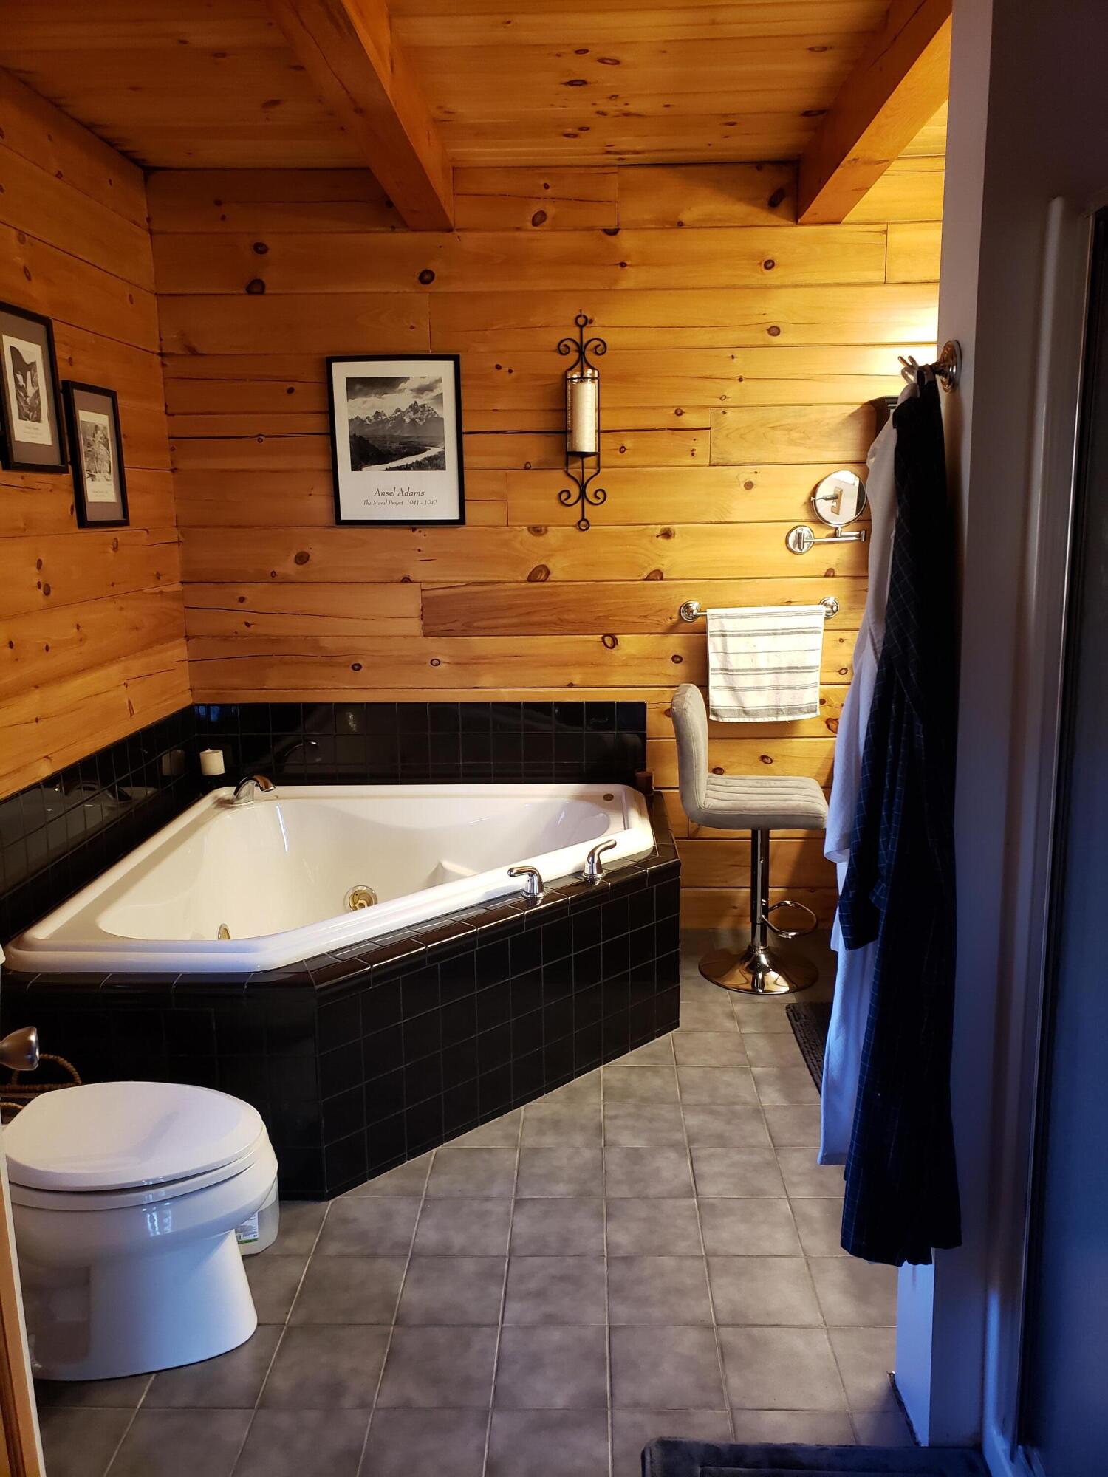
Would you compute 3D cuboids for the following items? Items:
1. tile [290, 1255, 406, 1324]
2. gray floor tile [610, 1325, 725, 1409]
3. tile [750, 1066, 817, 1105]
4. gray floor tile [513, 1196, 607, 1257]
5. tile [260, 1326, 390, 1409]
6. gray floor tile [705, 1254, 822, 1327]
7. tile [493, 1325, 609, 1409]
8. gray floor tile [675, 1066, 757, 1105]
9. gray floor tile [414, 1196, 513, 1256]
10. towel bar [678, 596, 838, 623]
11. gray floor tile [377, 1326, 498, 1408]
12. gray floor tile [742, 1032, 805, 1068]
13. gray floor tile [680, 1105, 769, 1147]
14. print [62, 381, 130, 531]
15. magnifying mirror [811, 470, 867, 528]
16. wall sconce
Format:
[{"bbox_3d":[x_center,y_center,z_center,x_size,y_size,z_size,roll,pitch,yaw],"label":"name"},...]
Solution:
[{"bbox_3d":[-0.397,1.082,2.173,0.197,0.010,0.197,-1,11,2],"label":"tile"},{"bbox_3d":[0.198,1.115,1.962,0.198,0.010,0.197,-1,11,2],"label":"gray floor tile"},{"bbox_3d":[0.638,0.925,2.948,0.200,0.010,0.199,-1,11,2],"label":"tile"},{"bbox_3d":[0.010,1.053,2.385,0.200,0.010,0.199,-1,11,2],"label":"gray floor tile"},{"bbox_3d":[-0.403,1.124,1.984,0.198,0.010,0.197,-1,11,2],"label":"tile"},{"bbox_3d":[0.405,1.073,2.149,0.198,0.010,0.197,-1,11,2],"label":"gray floor tile"},{"bbox_3d":[-0.004,1.115,1.964,0.197,0.010,0.197,-1,11,2],"label":"tile"},{"bbox_3d":[0.430,0.917,2.923,0.198,0.010,0.197,-1,11,2],"label":"gray floor tile"},{"bbox_3d":[-0.193,1.056,2.392,0.200,0.010,0.199,-1,11,2],"label":"gray floor tile"},{"bbox_3d":[0.691,-0.435,3.750,0.533,0.070,0.080,-1,11,2],"label":"towel bar"},{"bbox_3d":[-0.206,1.136,2.002,0.200,0.010,0.199,-1,11,2],"label":"gray floor tile"},{"bbox_3d":[0.637,0.875,3.109,0.198,0.010,0.197,-1,11,2],"label":"gray floor tile"},{"bbox_3d":[0.428,0.968,2.761,0.200,0.010,0.199,-1,11,2],"label":"gray floor tile"},{"bbox_3d":[-1.314,-0.811,3.201,0.020,0.392,0.312,-1,11,2],"label":"print"},{"bbox_3d":[0.912,-0.766,3.543,0.180,0.180,0.035,-2,15,-5],"label":"magnifying mirror"},{"bbox_3d":[0.094,-1.032,3.628,0.162,0.686,0.120,-1,11,2],"label":"wall sconce"}]

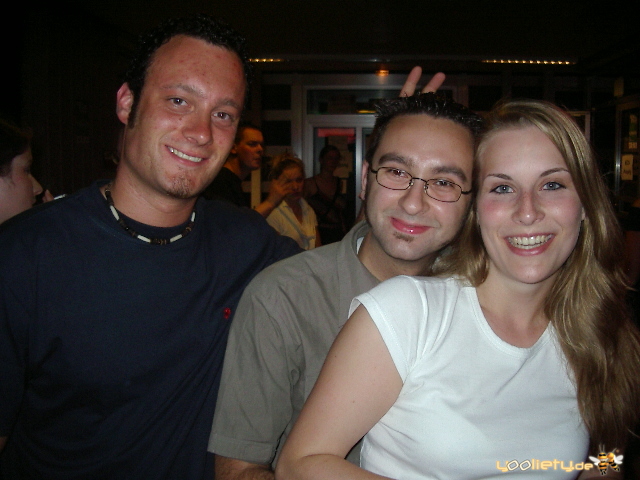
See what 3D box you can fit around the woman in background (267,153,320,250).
[{"bbox_3d":[-0.183,0.357,3.809,0.480,1.630,0.340,-3,7,-27],"label":"woman in background"}]

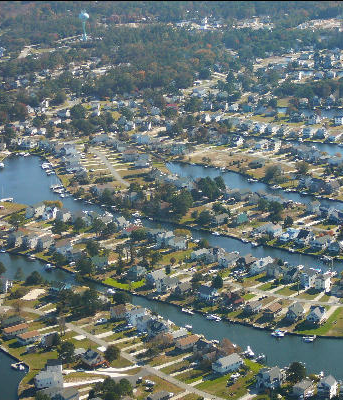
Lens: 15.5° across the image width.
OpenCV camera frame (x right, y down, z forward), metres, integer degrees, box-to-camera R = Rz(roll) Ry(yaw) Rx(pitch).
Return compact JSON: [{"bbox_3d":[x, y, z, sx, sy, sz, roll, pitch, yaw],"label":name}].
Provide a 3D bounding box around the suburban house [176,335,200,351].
[{"bbox_3d":[9.530,83.440,744.180,12.870,5.190,7.480,-14,21,-39],"label":"suburban house"}]

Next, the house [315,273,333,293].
[{"bbox_3d":[100.350,54.440,835.550,7.100,8.990,8.190,8,18,28],"label":"house"}]

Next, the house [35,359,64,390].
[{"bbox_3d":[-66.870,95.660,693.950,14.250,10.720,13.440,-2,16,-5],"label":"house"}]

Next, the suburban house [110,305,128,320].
[{"bbox_3d":[-32.820,69.750,789.770,8.500,7.130,7.690,-14,21,-39],"label":"suburban house"}]

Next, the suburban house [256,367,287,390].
[{"bbox_3d":[54.110,96.990,689.750,10.020,8.370,13.380,11,20,35],"label":"suburban house"}]

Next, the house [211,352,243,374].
[{"bbox_3d":[31.250,91.600,713.090,8.080,6.270,14.560,14,22,42],"label":"house"}]

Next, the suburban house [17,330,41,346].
[{"bbox_3d":[-85.910,81.640,754.520,11.610,4.620,7.380,-16,22,-42],"label":"suburban house"}]

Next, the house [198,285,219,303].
[{"bbox_3d":[23.860,60.180,819.610,7.930,8.080,9.760,9,18,29],"label":"house"}]

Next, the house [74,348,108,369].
[{"bbox_3d":[-44.770,89.750,720.930,11.220,6.820,12.570,-12,20,-36],"label":"house"}]

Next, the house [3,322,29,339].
[{"bbox_3d":[-94.800,78.410,767.240,15.040,4.200,5.900,-13,20,-37],"label":"house"}]

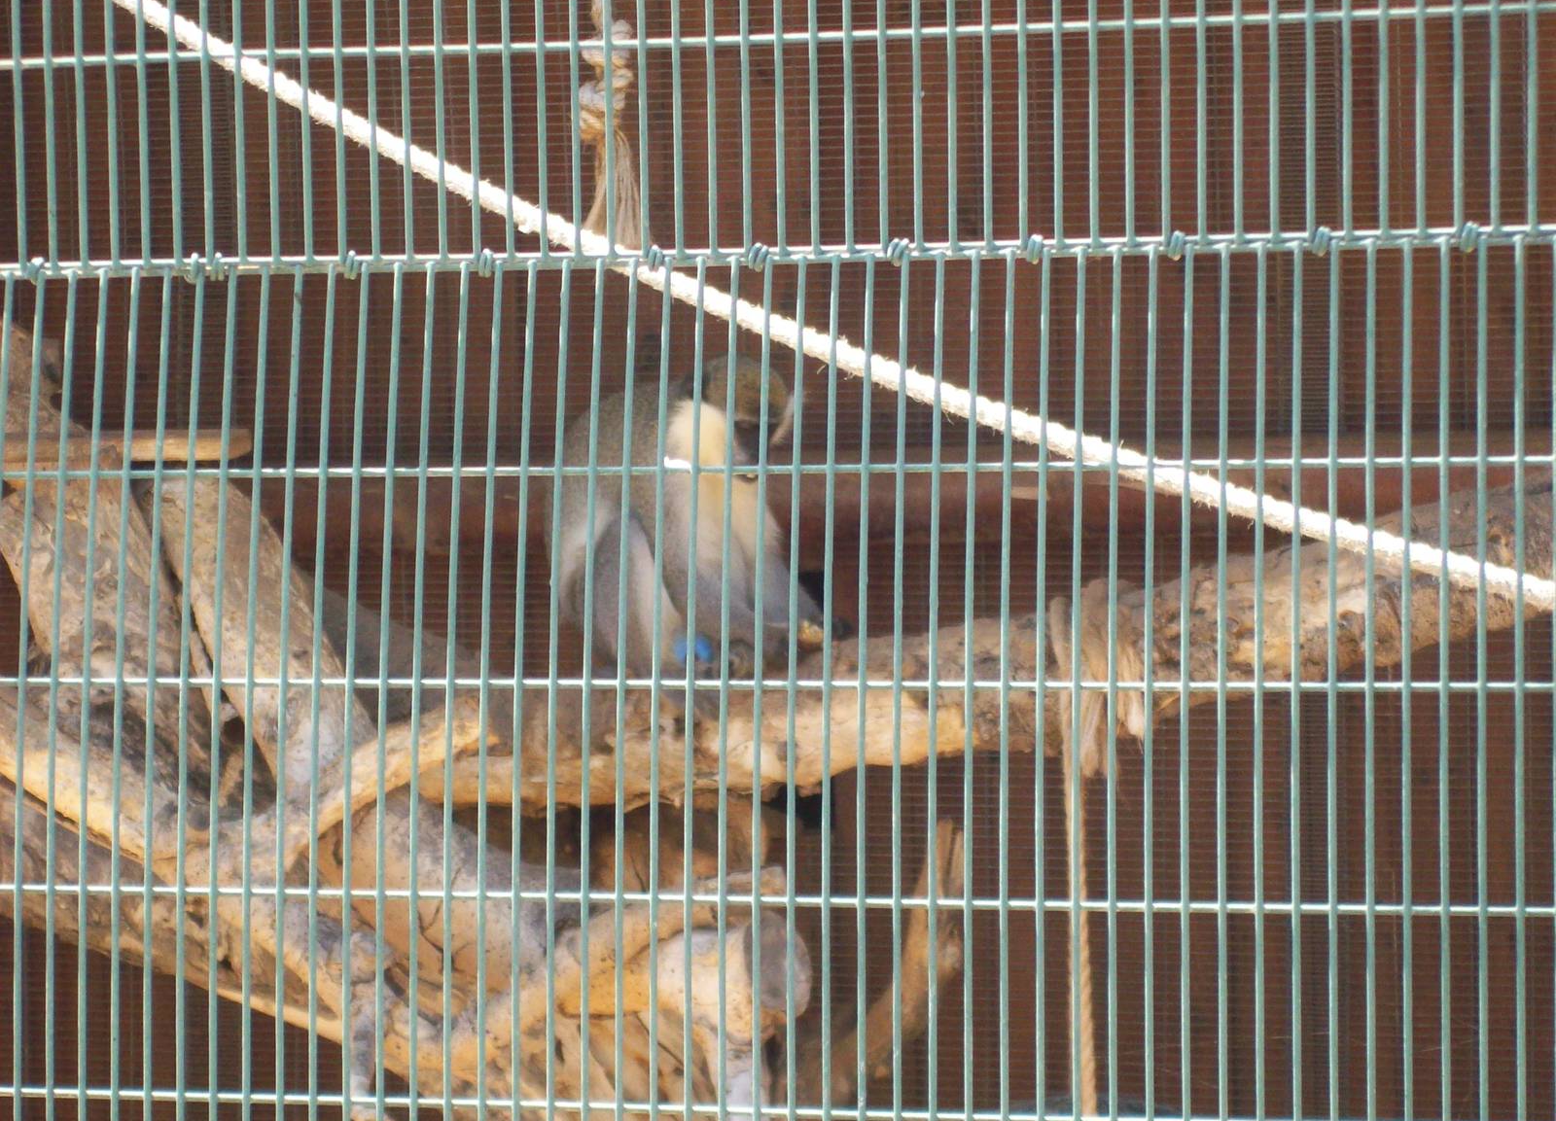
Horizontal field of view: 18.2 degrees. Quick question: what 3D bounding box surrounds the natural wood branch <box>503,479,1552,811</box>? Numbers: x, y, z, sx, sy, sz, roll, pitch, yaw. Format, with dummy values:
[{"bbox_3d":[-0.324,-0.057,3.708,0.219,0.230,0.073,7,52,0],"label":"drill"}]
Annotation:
[{"bbox_3d":[0.265,0.115,5.298,1.210,0.191,0.200,-11,0,12],"label":"natural wood branch"}]

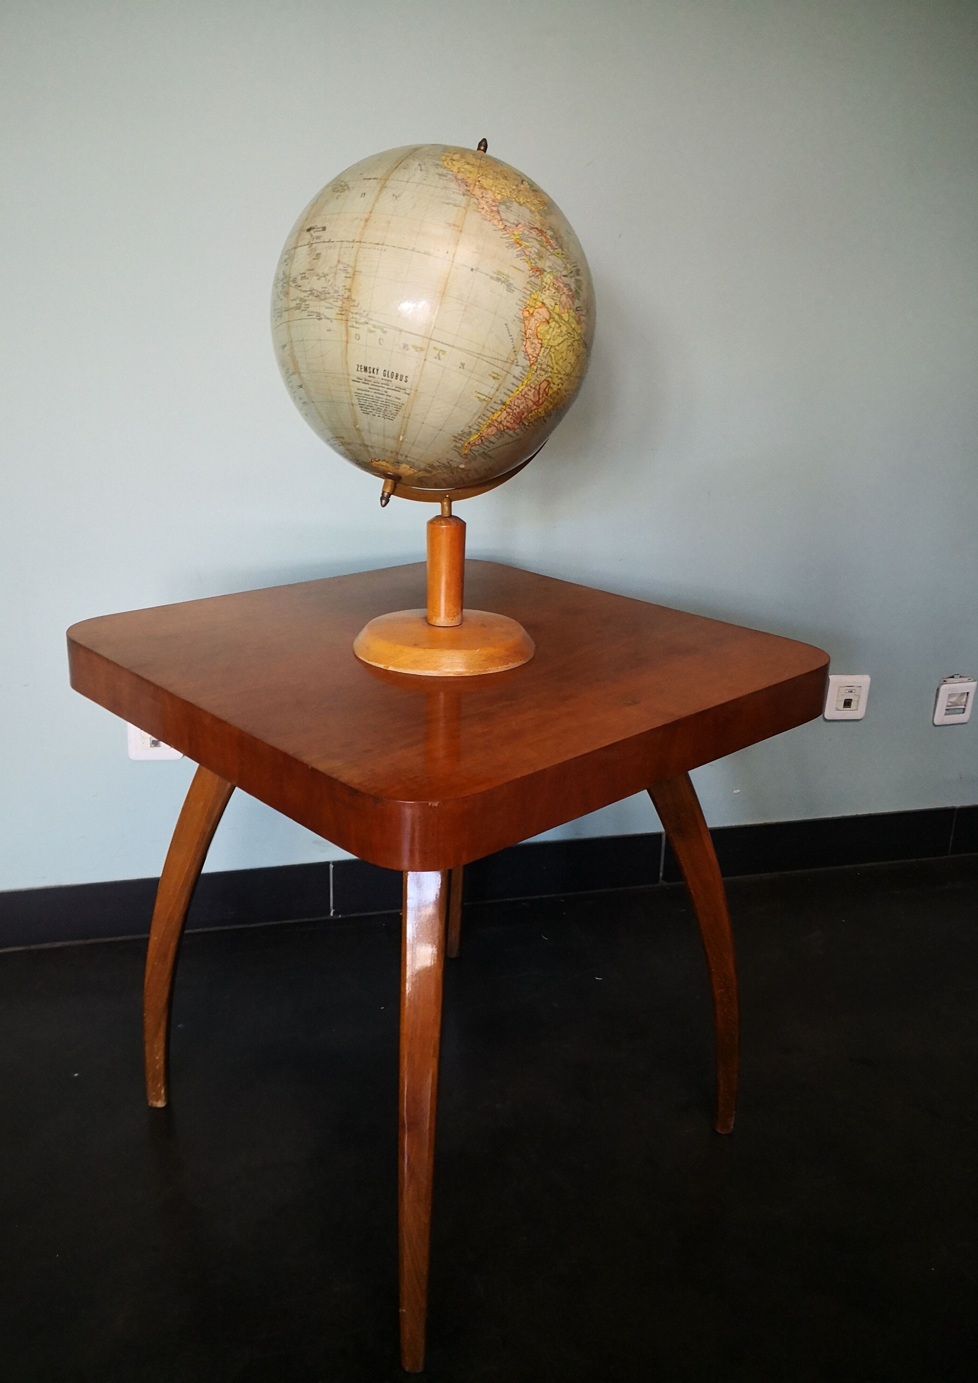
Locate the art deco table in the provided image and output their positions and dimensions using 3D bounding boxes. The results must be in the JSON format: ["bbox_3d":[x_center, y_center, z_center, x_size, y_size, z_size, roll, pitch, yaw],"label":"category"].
[{"bbox_3d":[-0.056,0.249,1.312,0.640,0.649,0.640,-16,26,-41],"label":"art deco table"}]

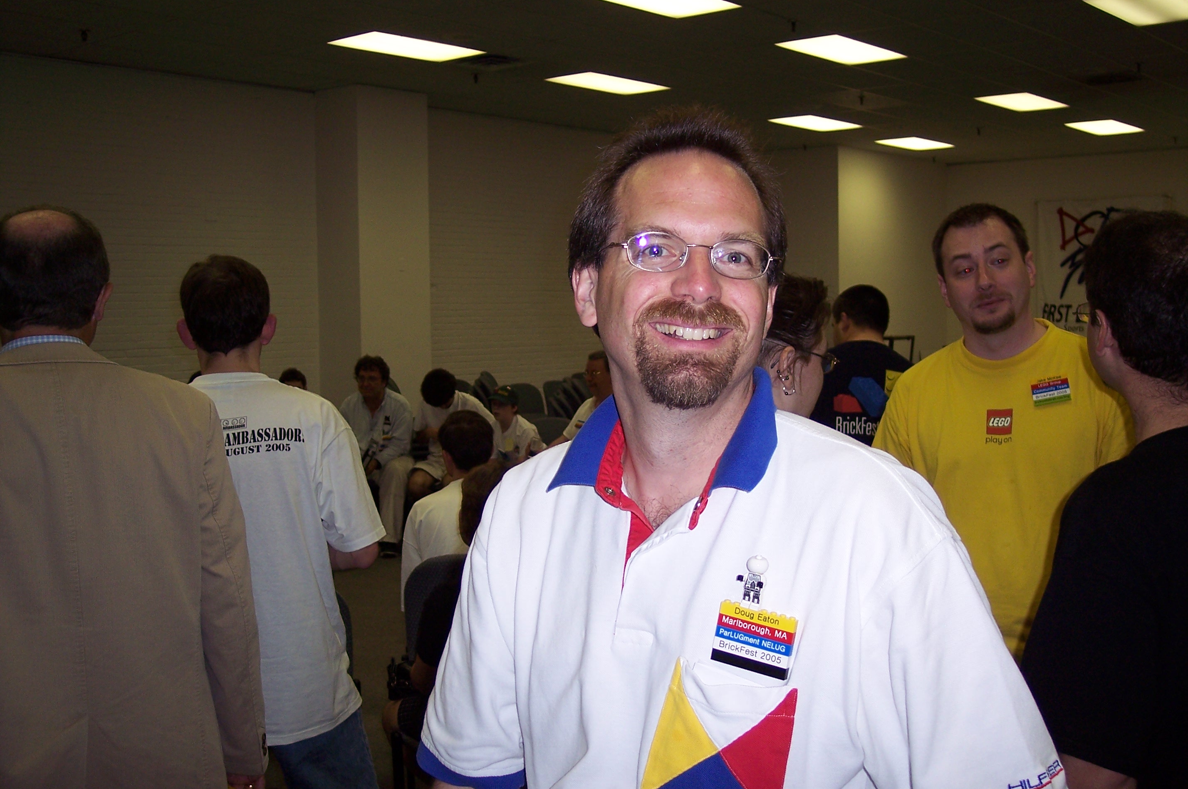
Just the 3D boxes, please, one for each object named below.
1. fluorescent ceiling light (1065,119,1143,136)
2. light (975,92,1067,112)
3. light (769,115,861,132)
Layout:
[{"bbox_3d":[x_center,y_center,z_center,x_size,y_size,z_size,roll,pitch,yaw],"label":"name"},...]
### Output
[{"bbox_3d":[5.950,-3.130,15.550,0.580,0.080,1.200,3,5,40],"label":"fluorescent ceiling light"},{"bbox_3d":[4.370,-2.990,13.600,0.580,0.080,1.200,3,5,40],"label":"light"},{"bbox_3d":[2.490,-3.070,15.100,0.580,0.080,1.200,3,5,40],"label":"light"}]

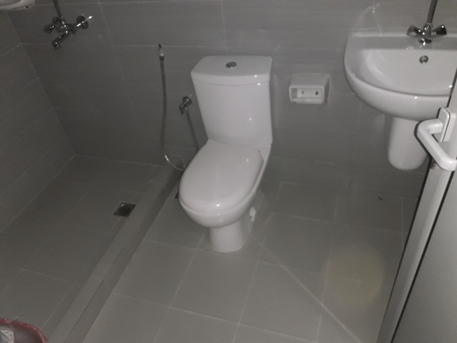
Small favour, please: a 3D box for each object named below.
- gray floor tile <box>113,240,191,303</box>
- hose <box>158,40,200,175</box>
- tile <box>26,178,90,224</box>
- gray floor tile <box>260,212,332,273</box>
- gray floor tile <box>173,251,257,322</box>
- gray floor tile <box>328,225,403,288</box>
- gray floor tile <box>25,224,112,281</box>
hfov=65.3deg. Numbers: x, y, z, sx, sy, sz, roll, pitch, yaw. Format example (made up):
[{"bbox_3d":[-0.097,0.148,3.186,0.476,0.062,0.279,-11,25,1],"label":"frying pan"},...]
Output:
[{"bbox_3d":[-0.334,0.455,1.636,0.290,0.012,0.302,6,41,17],"label":"gray floor tile"},{"bbox_3d":[-0.290,-0.300,1.884,0.236,0.707,0.103,6,41,17],"label":"hose"},{"bbox_3d":[-0.995,0.172,2.081,0.314,0.012,0.302,6,41,17],"label":"tile"},{"bbox_3d":[0.323,0.329,1.674,0.302,0.012,0.302,6,41,17],"label":"gray floor tile"},{"bbox_3d":[-0.053,0.486,1.547,0.302,0.012,0.302,6,41,17],"label":"gray floor tile"},{"bbox_3d":[0.609,0.360,1.584,0.302,0.012,0.302,6,41,17],"label":"gray floor tile"},{"bbox_3d":[-0.793,0.393,1.771,0.302,0.012,0.302,6,41,17],"label":"gray floor tile"}]

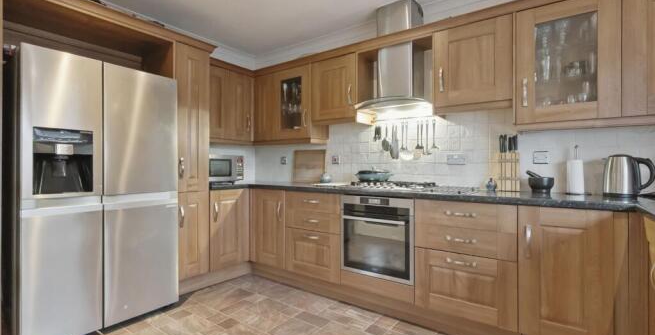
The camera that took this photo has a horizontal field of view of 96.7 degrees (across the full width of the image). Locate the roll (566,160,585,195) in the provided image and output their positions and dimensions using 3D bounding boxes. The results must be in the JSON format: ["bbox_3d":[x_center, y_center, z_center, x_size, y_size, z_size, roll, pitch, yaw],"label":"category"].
[{"bbox_3d":[1.630,0.058,1.910,0.095,0.230,0.095,0,0,34],"label":"roll"}]

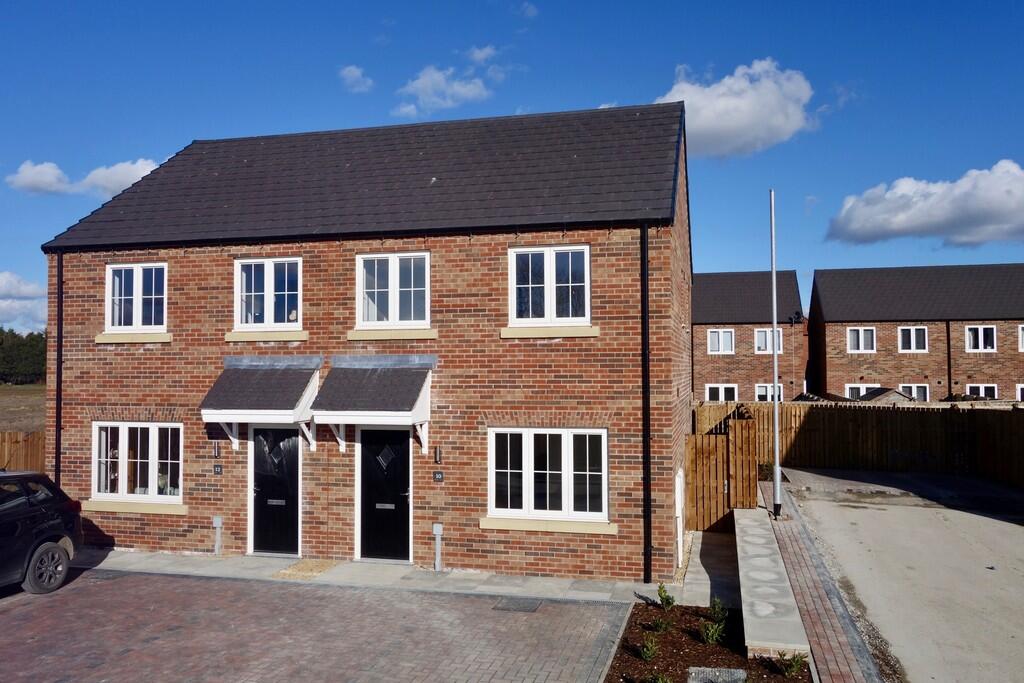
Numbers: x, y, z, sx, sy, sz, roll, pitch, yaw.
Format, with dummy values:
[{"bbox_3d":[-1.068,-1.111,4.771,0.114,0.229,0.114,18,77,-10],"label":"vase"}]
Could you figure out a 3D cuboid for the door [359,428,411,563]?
[{"bbox_3d":[-1.926,2.343,12.186,0.797,1.976,0.070,-1,-2,14],"label":"door"}]

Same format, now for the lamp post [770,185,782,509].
[{"bbox_3d":[4.960,0.198,15.005,0.135,6.149,0.135,-1,-2,14],"label":"lamp post"}]

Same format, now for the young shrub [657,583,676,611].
[{"bbox_3d":[1.902,3.169,9.848,0.240,0.310,0.220,-1,-2,13],"label":"young shrub"}]

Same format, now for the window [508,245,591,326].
[{"bbox_3d":[0.557,-0.809,11.674,1.211,1.187,0.090,-1,-2,12],"label":"window"}]

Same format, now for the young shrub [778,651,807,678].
[{"bbox_3d":[2.631,3.019,7.475,0.300,0.237,0.300,-1,-2,14],"label":"young shrub"}]

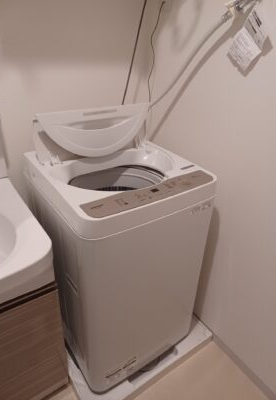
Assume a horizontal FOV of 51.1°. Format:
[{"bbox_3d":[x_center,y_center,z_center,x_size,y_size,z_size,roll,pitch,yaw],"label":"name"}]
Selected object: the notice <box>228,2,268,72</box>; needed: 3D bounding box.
[{"bbox_3d":[0.329,-0.476,0.855,0.025,0.143,0.100,-22,71,-22],"label":"notice"}]

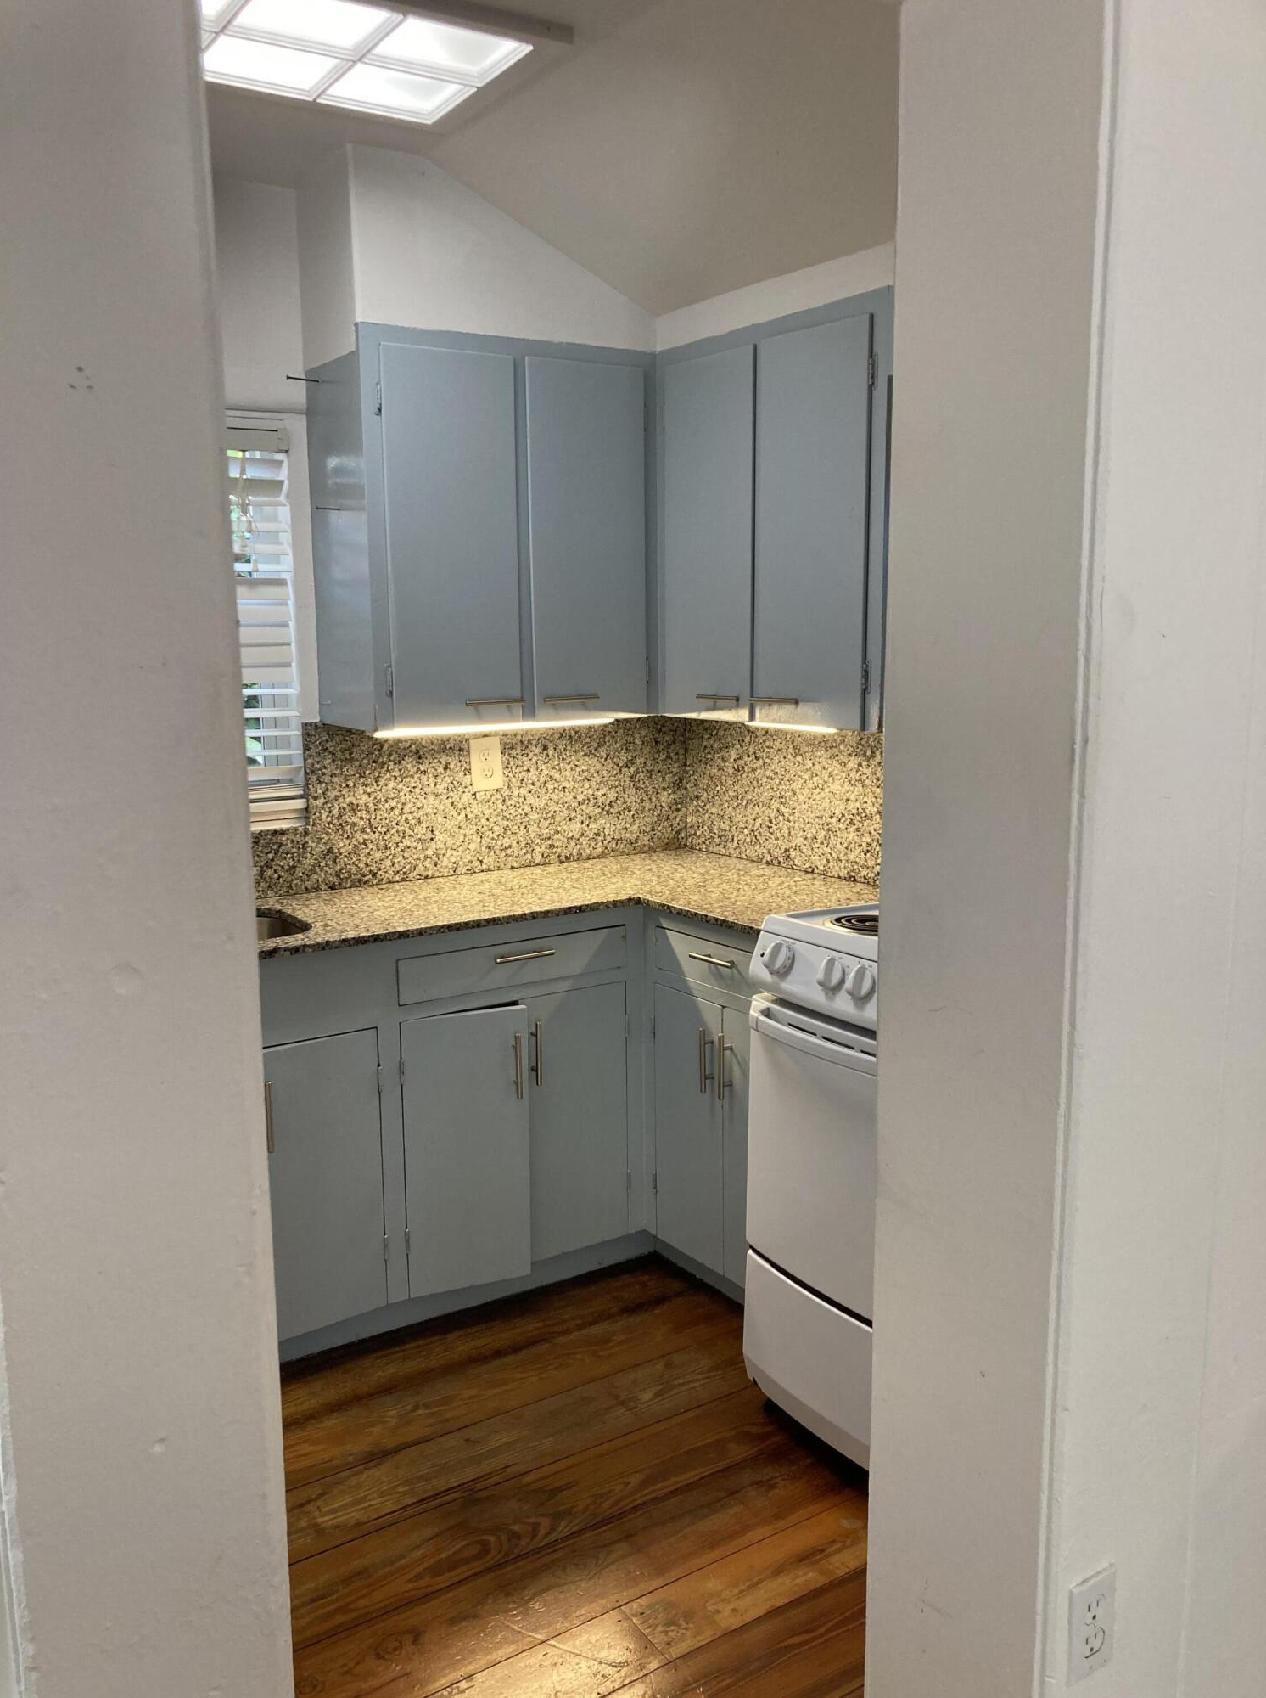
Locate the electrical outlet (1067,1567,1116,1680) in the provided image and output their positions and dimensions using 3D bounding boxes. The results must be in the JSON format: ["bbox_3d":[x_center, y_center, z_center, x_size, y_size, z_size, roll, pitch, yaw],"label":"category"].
[{"bbox_3d":[0.473,0.801,1.415,0.072,0.115,0.012,-7,11,-33],"label":"electrical outlet"}]

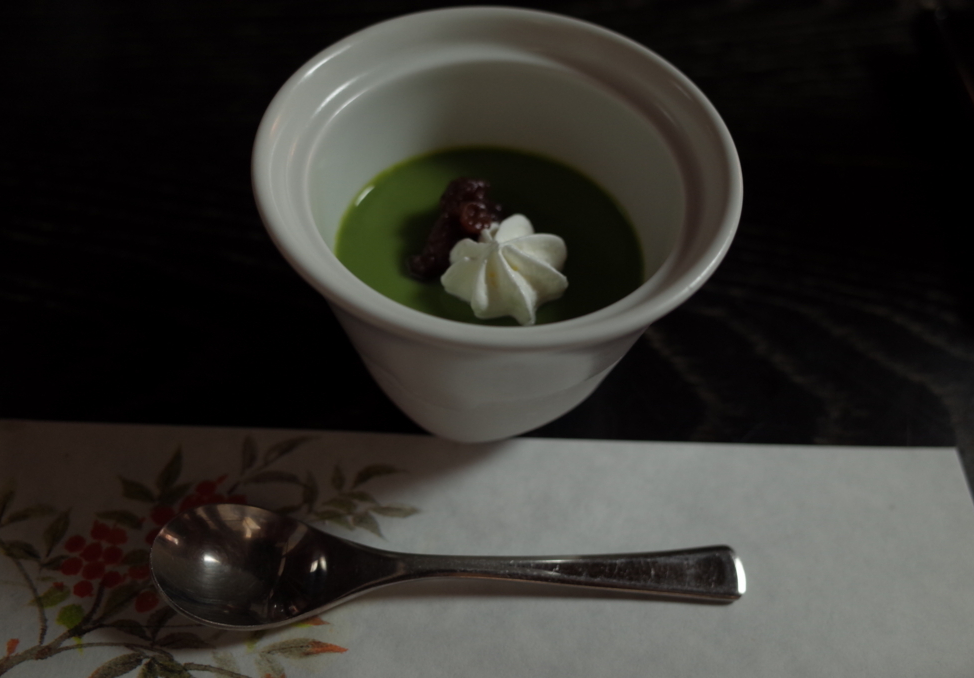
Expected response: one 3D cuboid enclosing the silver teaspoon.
[{"bbox_3d":[-0.007,0.049,0.171,0.128,0.016,0.026,1,56,-3],"label":"silver teaspoon"}]

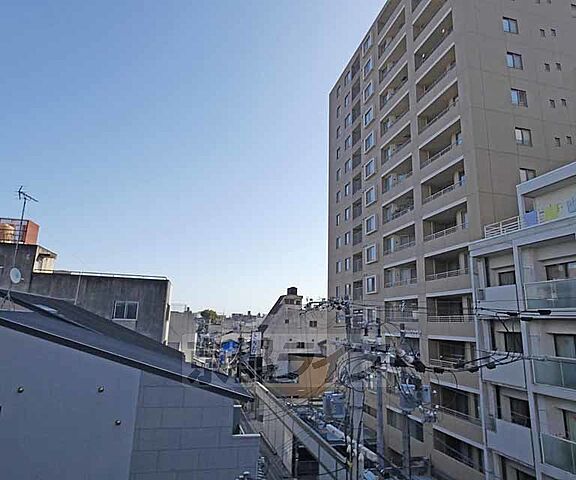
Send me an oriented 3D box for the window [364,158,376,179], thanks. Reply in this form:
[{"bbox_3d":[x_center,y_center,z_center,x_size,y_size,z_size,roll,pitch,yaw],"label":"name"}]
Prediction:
[{"bbox_3d":[8.377,-7.288,35.703,0.200,1.630,2.050,5,-13,-13],"label":"window"}]

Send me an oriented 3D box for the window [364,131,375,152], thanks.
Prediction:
[{"bbox_3d":[8.473,-10.046,36.014,0.150,1.450,1.856,5,-13,-14],"label":"window"}]

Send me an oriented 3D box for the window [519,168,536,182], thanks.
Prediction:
[{"bbox_3d":[15.363,-3.866,22.104,1.270,1.250,0.170,5,-13,-13],"label":"window"}]

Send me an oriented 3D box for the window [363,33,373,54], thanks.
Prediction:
[{"bbox_3d":[8.876,-21.567,38.534,0.150,1.450,1.856,5,-13,-14],"label":"window"}]

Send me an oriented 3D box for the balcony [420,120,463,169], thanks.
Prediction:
[{"bbox_3d":[11.558,-6.833,25.595,1.000,1.695,4.539,5,-13,-14],"label":"balcony"}]

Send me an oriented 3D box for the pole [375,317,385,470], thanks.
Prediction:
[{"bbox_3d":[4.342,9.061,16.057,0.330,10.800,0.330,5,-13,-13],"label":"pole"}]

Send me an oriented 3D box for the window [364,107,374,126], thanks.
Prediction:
[{"bbox_3d":[8.609,-13.126,37.066,0.200,1.630,2.050,5,-13,-13],"label":"window"}]

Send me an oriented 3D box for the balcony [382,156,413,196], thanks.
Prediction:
[{"bbox_3d":[10.028,-5.622,30.544,1.300,1.800,4.900,5,-13,-13],"label":"balcony"}]

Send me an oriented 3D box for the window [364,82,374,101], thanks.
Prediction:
[{"bbox_3d":[8.674,-15.806,37.274,0.150,1.450,1.856,5,-13,-14],"label":"window"}]

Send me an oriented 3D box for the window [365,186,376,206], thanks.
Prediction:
[{"bbox_3d":[8.261,-4.369,35.021,0.200,1.630,2.050,5,-13,-13],"label":"window"}]

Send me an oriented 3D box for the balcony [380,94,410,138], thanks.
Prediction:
[{"bbox_3d":[10.323,-11.411,32.312,1.000,1.663,4.875,5,-13,-14],"label":"balcony"}]

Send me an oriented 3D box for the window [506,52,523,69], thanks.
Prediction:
[{"bbox_3d":[16.105,-12.668,24.614,1.220,1.217,0.150,5,-13,-14],"label":"window"}]

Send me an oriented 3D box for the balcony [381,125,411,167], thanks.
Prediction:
[{"bbox_3d":[10.222,-8.531,31.682,1.000,1.663,4.875,5,-13,-14],"label":"balcony"}]

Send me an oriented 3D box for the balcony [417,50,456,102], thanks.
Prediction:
[{"bbox_3d":[11.632,-12.446,26.353,1.300,1.800,4.600,5,-13,-13],"label":"balcony"}]

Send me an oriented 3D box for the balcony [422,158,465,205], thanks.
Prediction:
[{"bbox_3d":[11.457,-3.953,24.965,1.000,1.695,4.539,5,-13,-14],"label":"balcony"}]

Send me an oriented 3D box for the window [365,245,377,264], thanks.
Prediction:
[{"bbox_3d":[8.071,1.475,33.494,0.150,1.450,1.856,5,-13,-14],"label":"window"}]

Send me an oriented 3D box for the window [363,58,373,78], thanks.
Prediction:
[{"bbox_3d":[8.775,-18.687,37.904,0.150,1.450,1.856,5,-13,-14],"label":"window"}]

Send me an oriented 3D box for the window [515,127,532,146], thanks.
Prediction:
[{"bbox_3d":[15.476,-6.708,22.768,1.270,1.250,0.170,5,-13,-13],"label":"window"}]

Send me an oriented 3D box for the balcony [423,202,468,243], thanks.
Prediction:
[{"bbox_3d":[11.357,-1.072,24.335,1.000,1.695,4.539,5,-13,-14],"label":"balcony"}]

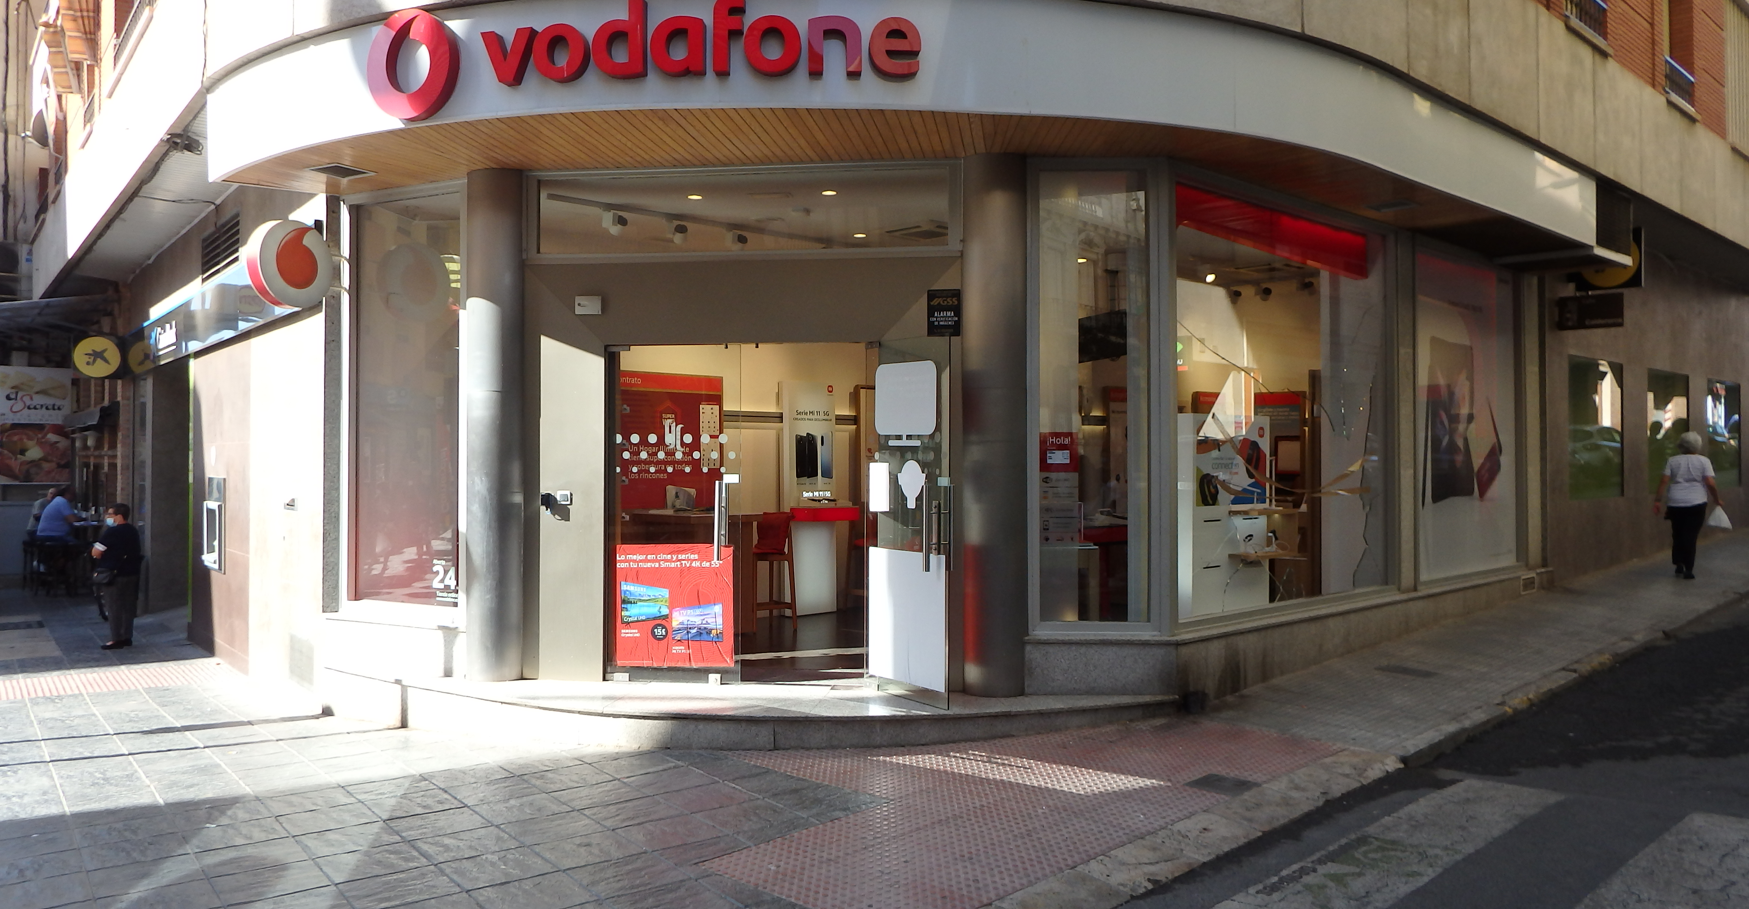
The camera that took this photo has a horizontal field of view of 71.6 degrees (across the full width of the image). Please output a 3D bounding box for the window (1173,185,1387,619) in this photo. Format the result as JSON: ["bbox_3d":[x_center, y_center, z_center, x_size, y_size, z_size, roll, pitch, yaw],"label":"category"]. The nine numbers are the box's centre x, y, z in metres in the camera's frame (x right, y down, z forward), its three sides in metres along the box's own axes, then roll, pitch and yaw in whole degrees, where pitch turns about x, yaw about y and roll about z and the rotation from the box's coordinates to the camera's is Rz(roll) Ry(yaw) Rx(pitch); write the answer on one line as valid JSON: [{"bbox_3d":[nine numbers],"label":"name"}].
[{"bbox_3d":[2.979,-0.333,8.686,3.040,2.820,0.100,0,-1,-43],"label":"window"}]

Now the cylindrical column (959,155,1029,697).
[{"bbox_3d":[0.760,-0.192,7.661,0.380,3.370,0.380,0,0,0],"label":"cylindrical column"}]

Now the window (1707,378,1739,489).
[{"bbox_3d":[12.360,-0.284,17.600,1.950,1.520,0.100,0,0,-44],"label":"window"}]

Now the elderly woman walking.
[{"bbox_3d":[8.483,0.525,12.706,0.520,1.540,0.400,-1,-1,43],"label":"elderly woman walking"}]

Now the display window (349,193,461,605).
[{"bbox_3d":[-3.360,-0.380,8.660,1.060,2.880,0.100,0,0,26],"label":"display window"}]

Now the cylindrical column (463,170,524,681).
[{"bbox_3d":[-2.559,-0.176,8.183,0.380,3.370,0.380,0,0,-17],"label":"cylindrical column"}]

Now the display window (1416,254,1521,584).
[{"bbox_3d":[5.326,-0.314,10.898,2.250,2.800,0.100,0,-1,-43],"label":"display window"}]

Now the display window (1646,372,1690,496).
[{"bbox_3d":[10.200,-0.284,15.550,1.950,1.520,0.100,0,0,-44],"label":"display window"}]

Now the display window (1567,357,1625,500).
[{"bbox_3d":[7.895,-0.275,13.290,1.870,1.520,0.100,0,-1,-43],"label":"display window"}]

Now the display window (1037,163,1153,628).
[{"bbox_3d":[1.375,-0.363,7.670,0.725,2.870,0.100,0,0,-2],"label":"display window"}]

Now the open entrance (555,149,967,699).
[{"bbox_3d":[-0.850,-0.140,8.000,2.750,3.380,0.300,0,0,8],"label":"open entrance"}]

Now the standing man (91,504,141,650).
[{"bbox_3d":[-8.380,1.350,13.400,0.420,1.600,0.500,0,0,-34],"label":"standing man"}]

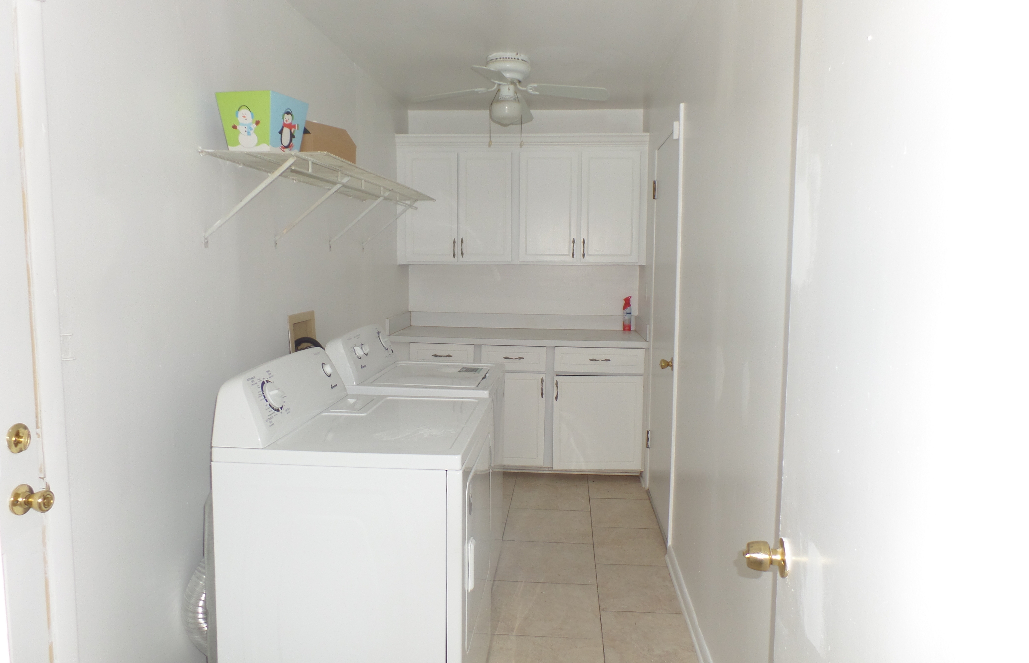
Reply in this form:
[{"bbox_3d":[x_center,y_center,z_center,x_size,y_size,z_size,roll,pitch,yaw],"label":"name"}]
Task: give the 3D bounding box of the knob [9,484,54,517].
[{"bbox_3d":[-1.031,0.363,1.469,0.060,0.065,0.065,1,6,4],"label":"knob"}]

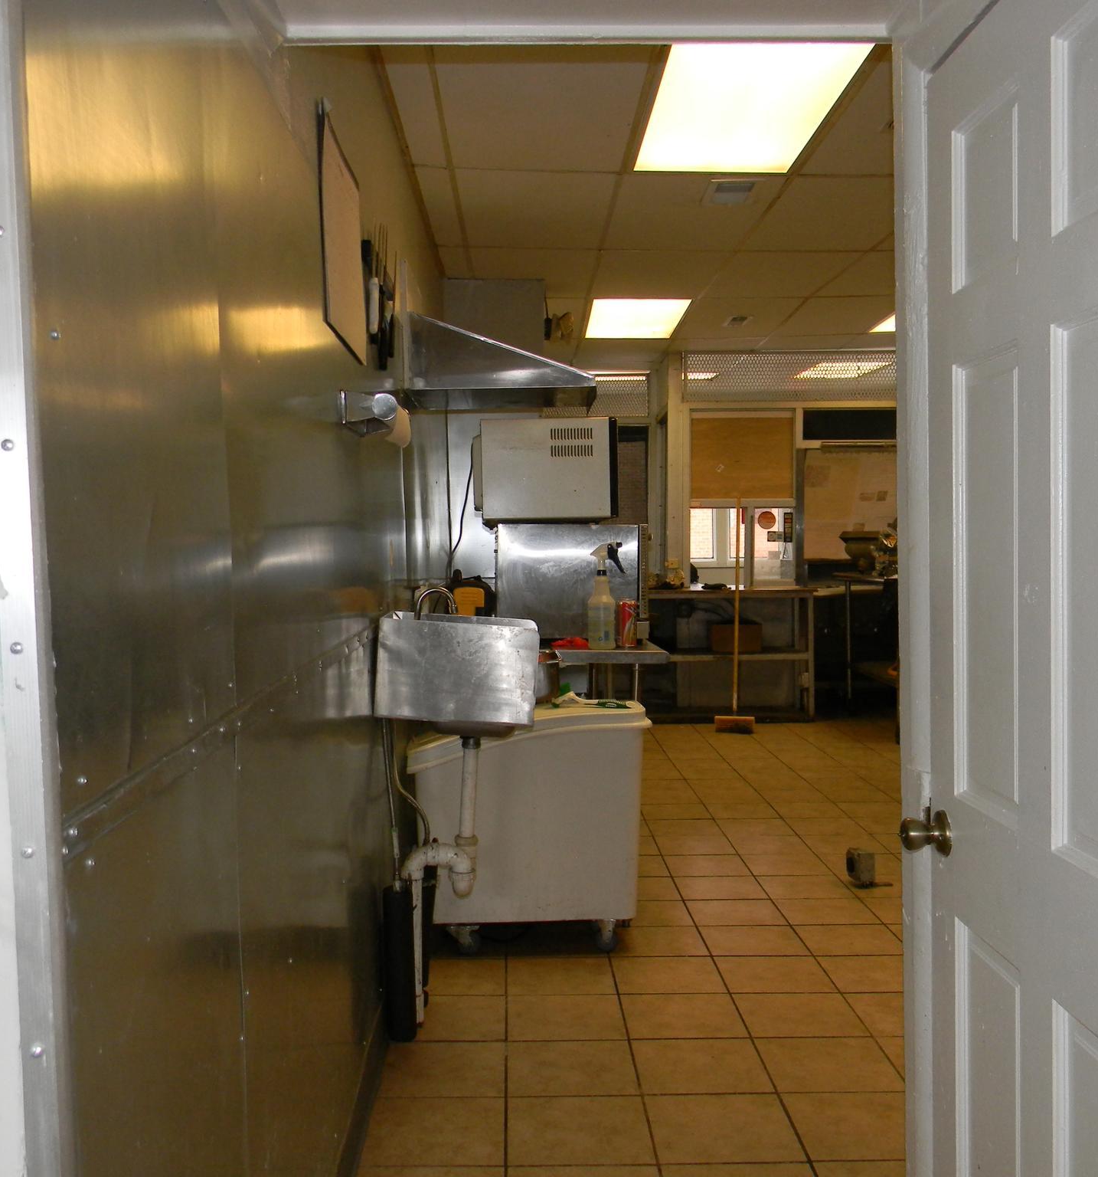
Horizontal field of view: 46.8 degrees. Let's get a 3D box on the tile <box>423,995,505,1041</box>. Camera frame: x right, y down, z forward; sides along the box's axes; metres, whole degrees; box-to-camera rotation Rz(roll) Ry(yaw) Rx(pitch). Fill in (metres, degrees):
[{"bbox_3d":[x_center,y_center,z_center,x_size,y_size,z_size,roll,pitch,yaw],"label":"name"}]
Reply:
[{"bbox_3d":[-0.261,1.136,3.344,0.292,0.010,0.304,0,2,-2],"label":"tile"}]

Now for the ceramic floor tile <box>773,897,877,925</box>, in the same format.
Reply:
[{"bbox_3d":[0.939,1.100,4.299,0.304,0.010,0.304,0,2,-2],"label":"ceramic floor tile"}]

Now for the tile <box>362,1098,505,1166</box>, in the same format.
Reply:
[{"bbox_3d":[-0.240,1.163,2.711,0.292,0.010,0.304,0,2,-2],"label":"tile"}]

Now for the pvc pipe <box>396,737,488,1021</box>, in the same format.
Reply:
[{"bbox_3d":[-0.275,0.742,3.250,0.225,0.705,0.160,0,2,-2],"label":"pvc pipe"}]

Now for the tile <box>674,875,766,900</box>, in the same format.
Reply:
[{"bbox_3d":[0.618,1.087,4.580,0.304,0.010,0.304,0,2,-2],"label":"tile"}]

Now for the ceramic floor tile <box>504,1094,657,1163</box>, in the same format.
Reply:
[{"bbox_3d":[0.064,1.164,2.721,0.304,0.010,0.304,0,2,-2],"label":"ceramic floor tile"}]

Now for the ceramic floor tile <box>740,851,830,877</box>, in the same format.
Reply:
[{"bbox_3d":[0.930,1.081,4.959,0.305,0.010,0.305,0,2,-2],"label":"ceramic floor tile"}]

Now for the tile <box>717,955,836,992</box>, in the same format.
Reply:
[{"bbox_3d":[0.658,1.133,3.703,0.305,0.010,0.305,0,2,-2],"label":"tile"}]

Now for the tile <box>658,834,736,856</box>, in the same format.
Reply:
[{"bbox_3d":[0.593,1.044,5.140,0.302,0.010,0.302,0,2,-2],"label":"tile"}]

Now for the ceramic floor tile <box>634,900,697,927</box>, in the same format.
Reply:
[{"bbox_3d":[0.326,1.107,4.316,0.305,0.010,0.305,0,2,-2],"label":"ceramic floor tile"}]

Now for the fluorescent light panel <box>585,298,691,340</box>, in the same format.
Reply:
[{"bbox_3d":[0.520,-1.641,7.639,0.570,0.060,1.200,0,2,-2],"label":"fluorescent light panel"}]

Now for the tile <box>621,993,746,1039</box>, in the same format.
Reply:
[{"bbox_3d":[0.347,1.116,3.291,0.302,0.010,0.302,0,2,-2],"label":"tile"}]

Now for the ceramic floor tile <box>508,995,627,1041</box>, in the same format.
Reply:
[{"bbox_3d":[0.044,1.146,3.371,0.305,0.010,0.305,0,2,-2],"label":"ceramic floor tile"}]

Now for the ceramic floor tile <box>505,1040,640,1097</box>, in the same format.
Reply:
[{"bbox_3d":[0.052,1.127,2.975,0.302,0.010,0.302,0,2,-2],"label":"ceramic floor tile"}]

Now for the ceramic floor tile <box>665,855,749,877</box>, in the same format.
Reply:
[{"bbox_3d":[0.603,1.056,4.834,0.302,0.010,0.302,0,2,-2],"label":"ceramic floor tile"}]

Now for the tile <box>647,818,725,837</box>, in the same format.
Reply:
[{"bbox_3d":[0.584,1.032,5.447,0.302,0.010,0.302,0,2,-2],"label":"tile"}]

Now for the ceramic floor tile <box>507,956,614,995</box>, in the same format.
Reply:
[{"bbox_3d":[0.033,1.115,3.623,0.302,0.010,0.302,0,2,-2],"label":"ceramic floor tile"}]

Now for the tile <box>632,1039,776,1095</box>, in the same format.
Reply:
[{"bbox_3d":[0.360,1.141,3.020,0.302,0.010,0.302,0,2,-2],"label":"tile"}]

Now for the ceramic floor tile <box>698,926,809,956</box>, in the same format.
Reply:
[{"bbox_3d":[0.631,1.092,3.914,0.302,0.010,0.302,0,2,-2],"label":"ceramic floor tile"}]

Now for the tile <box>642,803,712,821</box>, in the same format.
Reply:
[{"bbox_3d":[0.574,1.020,5.754,0.302,0.010,0.302,0,2,-2],"label":"tile"}]

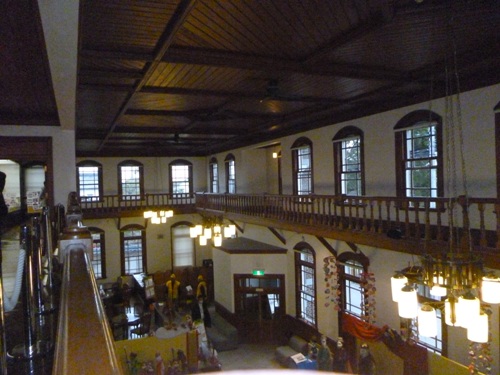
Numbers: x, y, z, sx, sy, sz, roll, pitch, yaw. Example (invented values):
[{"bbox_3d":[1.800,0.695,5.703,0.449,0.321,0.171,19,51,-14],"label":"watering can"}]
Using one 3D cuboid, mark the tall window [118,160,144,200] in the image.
[{"bbox_3d":[-6.737,-0.383,23.032,1.429,2.315,0.200,-2,1,-23],"label":"tall window"}]

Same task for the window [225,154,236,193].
[{"bbox_3d":[-0.936,-0.602,20.987,0.200,2.312,1.428,-2,1,-23],"label":"window"}]

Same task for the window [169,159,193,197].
[{"bbox_3d":[-4.088,-0.490,24.172,1.414,2.341,0.200,-2,1,-23],"label":"window"}]

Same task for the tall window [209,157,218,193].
[{"bbox_3d":[-1.932,-0.539,22.537,0.200,2.248,1.409,-2,0,-24],"label":"tall window"}]

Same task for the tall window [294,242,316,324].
[{"bbox_3d":[2.019,3.411,14.418,0.200,2.901,1.436,-2,1,-23],"label":"tall window"}]

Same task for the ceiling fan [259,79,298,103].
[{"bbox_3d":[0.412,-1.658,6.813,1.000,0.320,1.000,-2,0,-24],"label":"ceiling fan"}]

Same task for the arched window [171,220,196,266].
[{"bbox_3d":[-3.776,3.245,23.034,1.336,2.643,0.200,-2,0,-24],"label":"arched window"}]

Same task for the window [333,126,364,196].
[{"bbox_3d":[2.885,-0.623,11.641,0.200,2.248,1.409,-2,0,-24],"label":"window"}]

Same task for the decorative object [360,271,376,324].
[{"bbox_3d":[3.117,2.902,10.621,0.420,1.412,0.420,-2,0,-24],"label":"decorative object"}]

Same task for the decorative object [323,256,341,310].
[{"bbox_3d":[2.485,2.927,12.330,0.420,1.580,0.460,-2,1,0],"label":"decorative object"}]

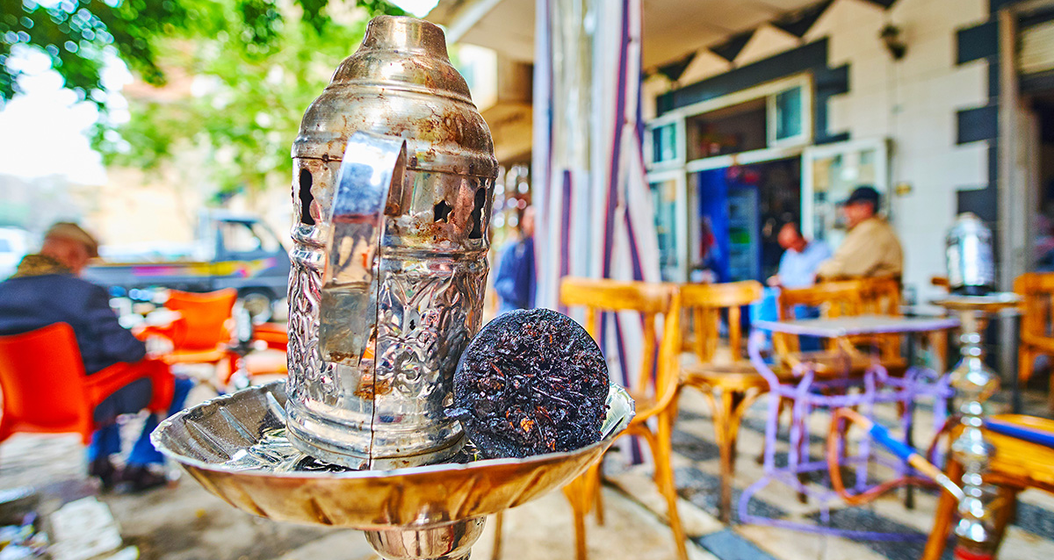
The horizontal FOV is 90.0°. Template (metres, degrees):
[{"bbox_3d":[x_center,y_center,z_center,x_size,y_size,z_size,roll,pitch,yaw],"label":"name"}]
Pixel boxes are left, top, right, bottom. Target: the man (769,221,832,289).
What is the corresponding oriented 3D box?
[{"bbox_3d":[1.820,0.220,3.470,0.540,1.220,0.780,0,0,41],"label":"man"}]

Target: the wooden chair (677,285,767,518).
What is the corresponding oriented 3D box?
[{"bbox_3d":[0.800,0.415,2.070,0.430,0.820,0.470,0,0,-13],"label":"wooden chair"}]

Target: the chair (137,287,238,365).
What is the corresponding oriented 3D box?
[{"bbox_3d":[-1.890,0.460,3.020,0.550,0.800,0.560,0,0,-25],"label":"chair"}]

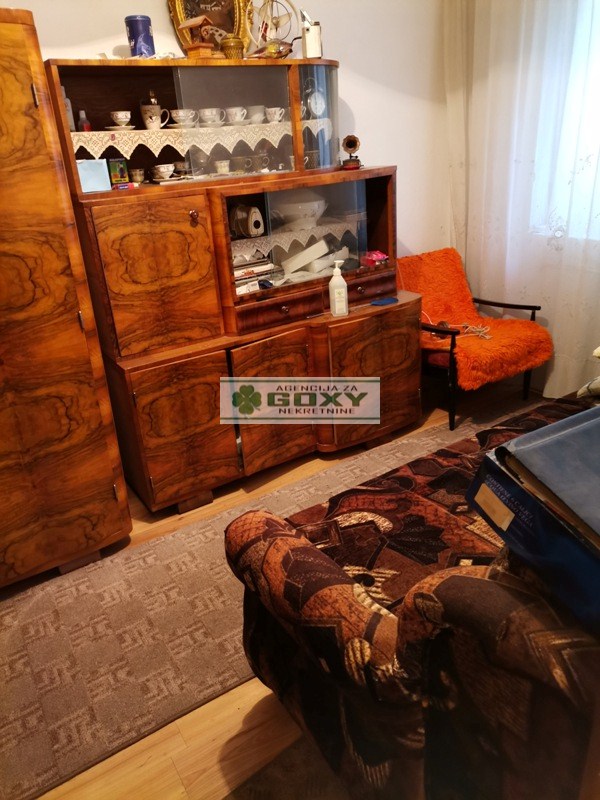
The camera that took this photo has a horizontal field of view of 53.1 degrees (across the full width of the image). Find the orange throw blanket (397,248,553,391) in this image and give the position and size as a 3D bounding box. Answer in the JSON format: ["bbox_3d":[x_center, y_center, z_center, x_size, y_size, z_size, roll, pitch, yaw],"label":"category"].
[{"bbox_3d":[0.871,-0.482,3.260,0.646,0.563,0.716,-17,25,-28],"label":"orange throw blanket"}]

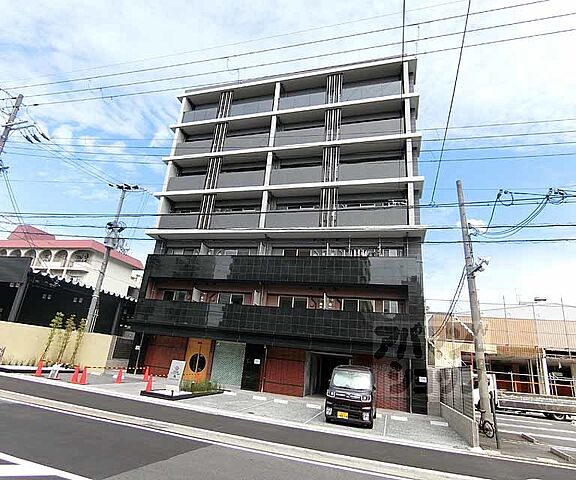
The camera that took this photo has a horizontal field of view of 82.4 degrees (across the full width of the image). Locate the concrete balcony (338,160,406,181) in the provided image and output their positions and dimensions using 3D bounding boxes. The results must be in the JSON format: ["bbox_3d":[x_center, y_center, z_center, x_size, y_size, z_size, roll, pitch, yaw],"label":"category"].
[{"bbox_3d":[4.967,-3.765,19.405,3.680,1.210,1.050,-1,-19,17],"label":"concrete balcony"}]

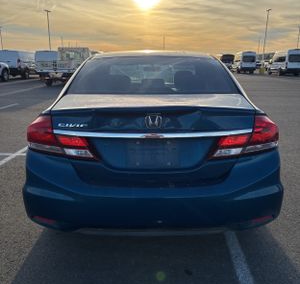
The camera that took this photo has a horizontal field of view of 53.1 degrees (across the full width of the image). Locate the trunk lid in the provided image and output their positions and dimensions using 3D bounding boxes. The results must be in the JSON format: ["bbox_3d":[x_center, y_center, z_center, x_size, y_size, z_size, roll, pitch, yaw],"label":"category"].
[{"bbox_3d":[0.025,-0.056,1.877,1.180,0.460,0.580,0,15,1],"label":"trunk lid"}]

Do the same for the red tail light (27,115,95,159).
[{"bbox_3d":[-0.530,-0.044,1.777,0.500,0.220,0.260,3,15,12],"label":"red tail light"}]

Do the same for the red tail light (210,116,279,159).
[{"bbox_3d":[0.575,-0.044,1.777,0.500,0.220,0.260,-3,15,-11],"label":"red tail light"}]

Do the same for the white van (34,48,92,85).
[{"bbox_3d":[-5.150,-4.921,19.386,2.200,2.320,6.200,0,15,1],"label":"white van"}]

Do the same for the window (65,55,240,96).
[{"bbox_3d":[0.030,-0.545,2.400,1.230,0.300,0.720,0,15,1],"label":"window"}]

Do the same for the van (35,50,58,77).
[{"bbox_3d":[-9.500,-7.801,30.209,2.030,2.420,5.700,0,15,1],"label":"van"}]

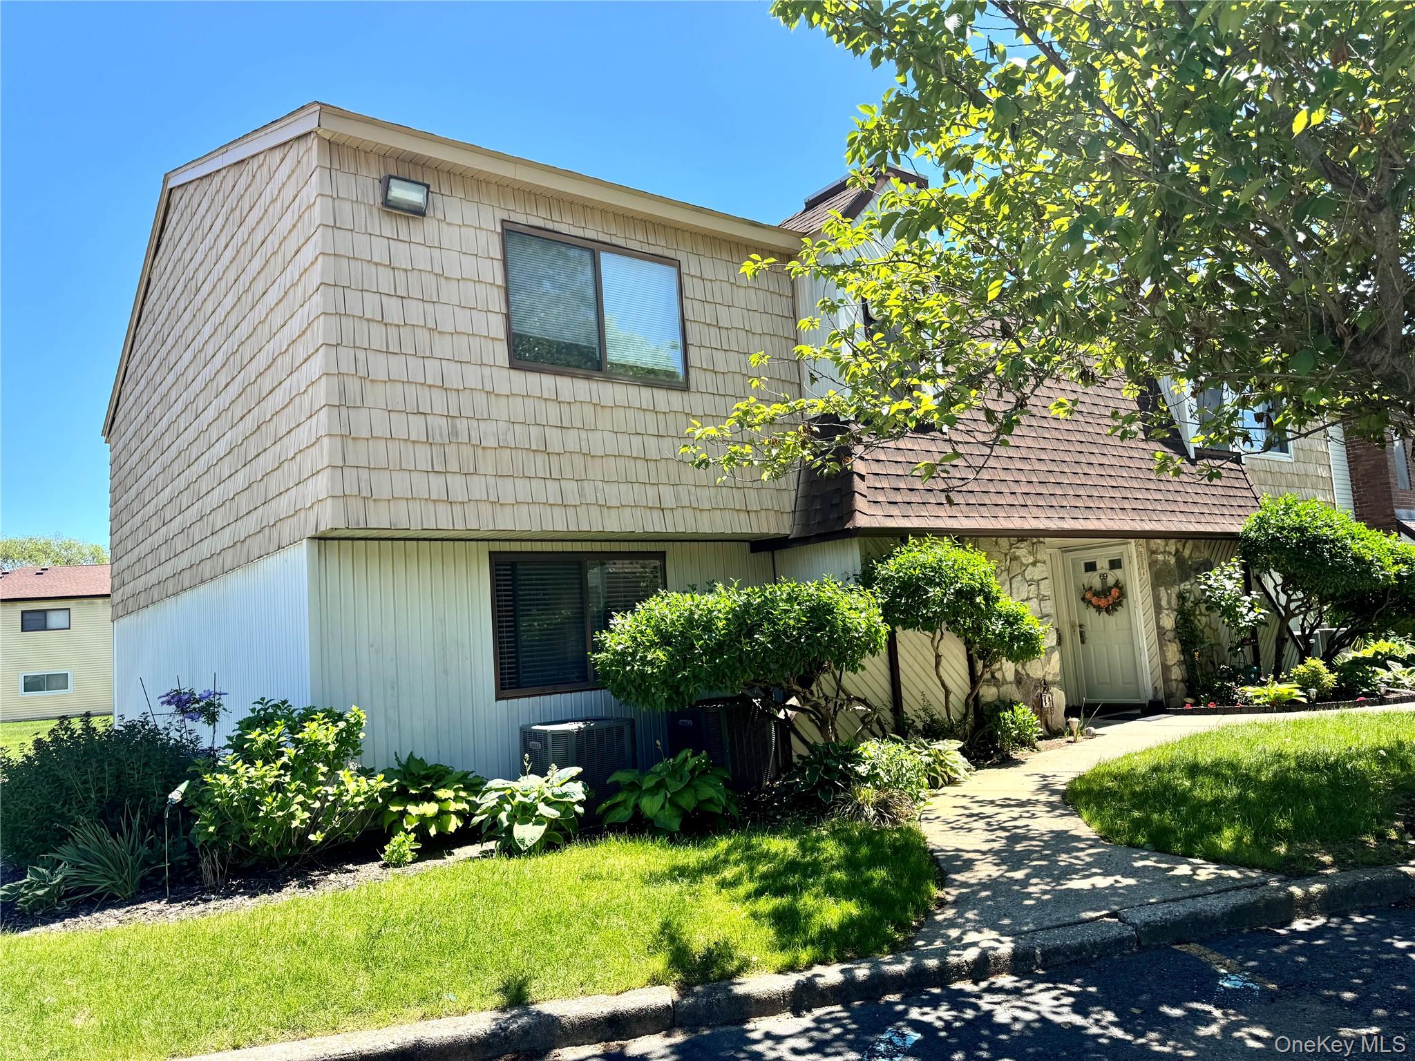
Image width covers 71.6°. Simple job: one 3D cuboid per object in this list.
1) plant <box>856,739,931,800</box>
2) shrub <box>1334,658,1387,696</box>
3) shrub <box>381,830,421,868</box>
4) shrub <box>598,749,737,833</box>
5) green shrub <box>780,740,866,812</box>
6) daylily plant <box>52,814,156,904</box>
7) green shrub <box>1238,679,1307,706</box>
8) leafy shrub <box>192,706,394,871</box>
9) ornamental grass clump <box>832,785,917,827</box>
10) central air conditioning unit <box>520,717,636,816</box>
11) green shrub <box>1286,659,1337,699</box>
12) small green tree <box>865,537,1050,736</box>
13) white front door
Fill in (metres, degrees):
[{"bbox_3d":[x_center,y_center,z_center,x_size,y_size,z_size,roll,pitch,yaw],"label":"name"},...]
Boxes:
[{"bbox_3d":[1.481,1.896,7.906,0.580,0.430,0.550,1,-8,-38],"label":"plant"},{"bbox_3d":[7.760,1.739,11.680,0.535,0.460,0.535,1,-8,-38],"label":"shrub"},{"bbox_3d":[-2.044,2.096,6.524,0.260,0.220,0.250,1,-8,-38],"label":"shrub"},{"bbox_3d":[-0.290,1.866,7.131,1.010,0.505,0.959,-4,-6,0],"label":"shrub"},{"bbox_3d":[0.886,1.859,7.513,0.667,0.455,0.667,-4,-6,0],"label":"green shrub"},{"bbox_3d":[-3.810,2.049,6.209,0.620,0.524,0.600,0,-8,-32],"label":"daylily plant"},{"bbox_3d":[6.592,1.887,11.450,0.707,0.283,0.707,1,-8,-38],"label":"green shrub"},{"bbox_3d":[-2.990,1.825,7.000,1.270,1.000,1.100,1,-8,-38],"label":"leafy shrub"},{"bbox_3d":[1.133,1.875,6.707,0.586,0.232,0.566,-4,-6,0],"label":"ornamental grass clump"},{"bbox_3d":[-0.977,1.854,7.565,0.717,0.722,0.717,1,-8,-38],"label":"central air conditioning unit"},{"bbox_3d":[7.517,1.854,12.261,0.570,0.460,0.550,1,-8,-38],"label":"green shrub"},{"bbox_3d":[2.326,1.101,8.966,1.818,2.050,1.313,1,-8,-38],"label":"small green tree"},{"bbox_3d":[5.486,1.355,13.560,0.070,2.050,0.840,1,-8,-38],"label":"white front door"}]

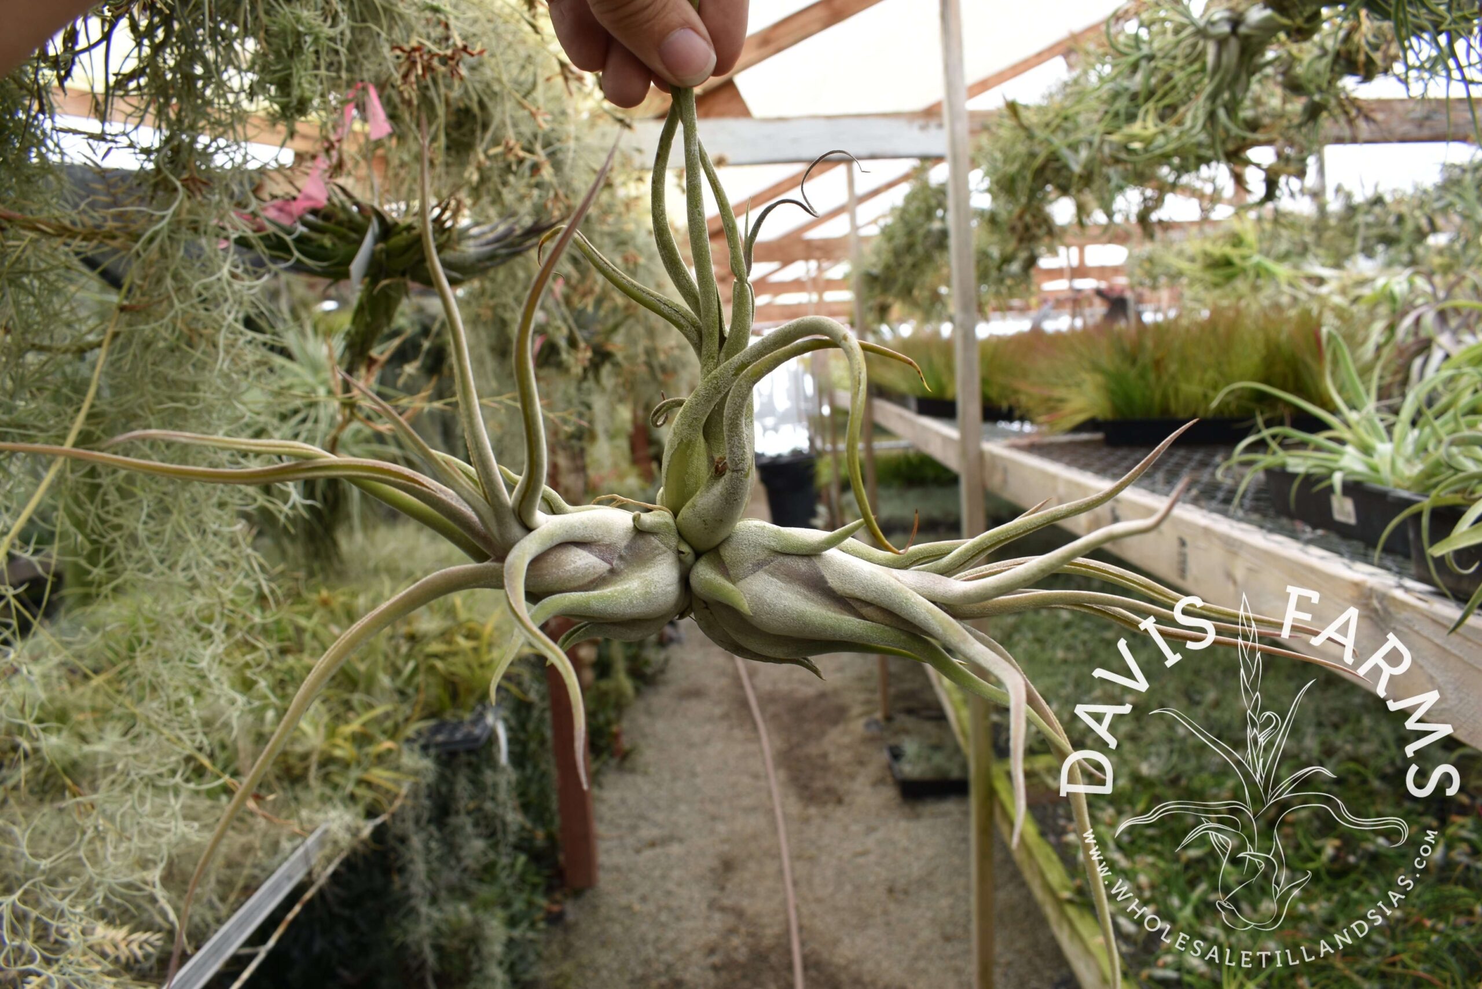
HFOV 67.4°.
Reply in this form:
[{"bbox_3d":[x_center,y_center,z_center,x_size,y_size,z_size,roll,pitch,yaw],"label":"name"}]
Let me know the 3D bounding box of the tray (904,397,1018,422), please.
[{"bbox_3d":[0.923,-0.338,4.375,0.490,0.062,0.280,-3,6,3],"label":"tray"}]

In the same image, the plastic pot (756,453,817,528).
[{"bbox_3d":[0.475,0.006,11.000,0.600,0.710,0.600,-3,6,3],"label":"plastic pot"}]

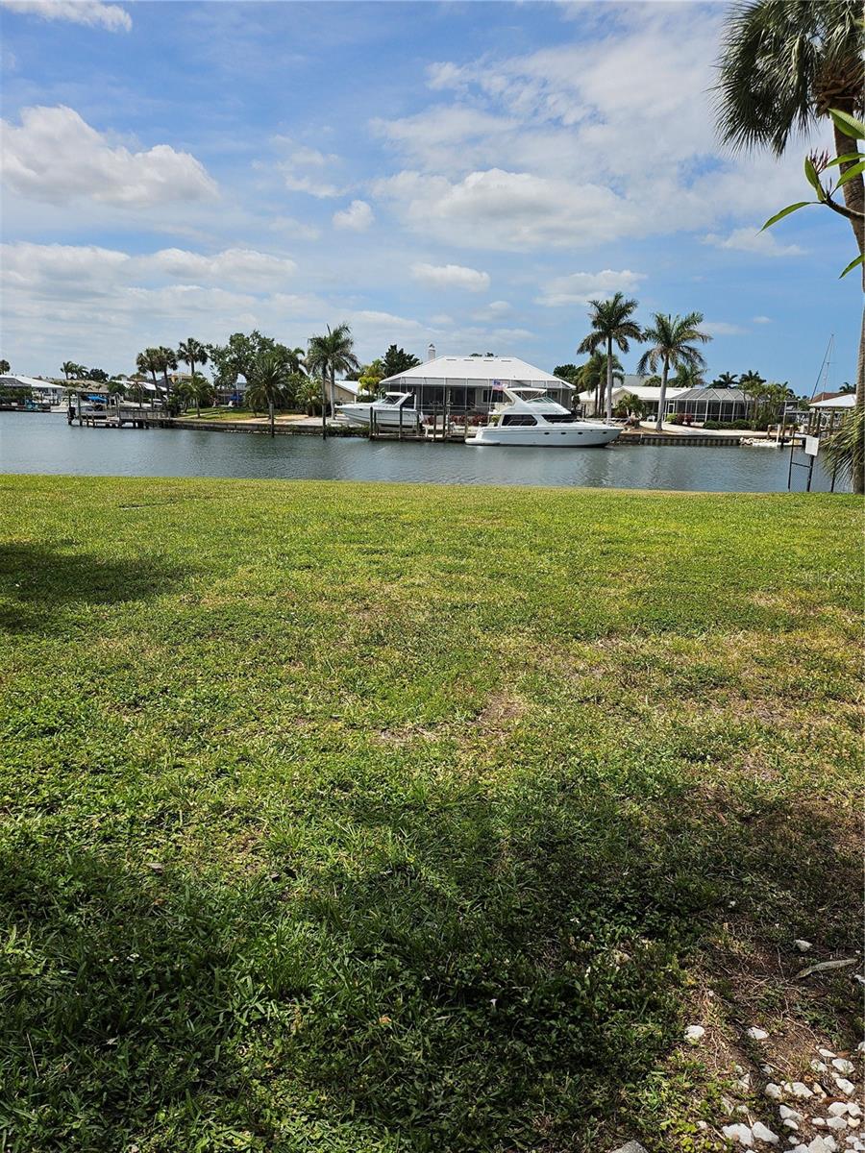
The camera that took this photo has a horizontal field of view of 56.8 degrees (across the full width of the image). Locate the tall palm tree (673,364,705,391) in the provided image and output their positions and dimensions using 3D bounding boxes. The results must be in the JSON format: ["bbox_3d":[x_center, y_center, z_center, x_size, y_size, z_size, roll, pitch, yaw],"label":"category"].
[{"bbox_3d":[34.975,-25.123,109.000,4.720,7.530,4.480,1,12,0],"label":"tall palm tree"}]

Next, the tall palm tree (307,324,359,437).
[{"bbox_3d":[-9.913,-19.753,79.691,5.300,10.510,5.200,1,12,0],"label":"tall palm tree"}]

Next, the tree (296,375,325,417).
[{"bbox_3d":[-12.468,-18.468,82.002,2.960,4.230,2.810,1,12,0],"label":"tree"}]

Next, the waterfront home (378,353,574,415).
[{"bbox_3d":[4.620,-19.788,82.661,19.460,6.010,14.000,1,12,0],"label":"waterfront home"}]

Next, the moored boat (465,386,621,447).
[{"bbox_3d":[9.360,-13.474,67.425,12.800,4.920,4.100,1,12,-2],"label":"moored boat"}]

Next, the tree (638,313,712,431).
[{"bbox_3d":[23.517,-19.708,77.488,6.700,11.000,6.500,1,12,0],"label":"tree"}]

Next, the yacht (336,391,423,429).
[{"bbox_3d":[-4.833,-15.146,72.459,8.300,3.320,2.800,5,12,18],"label":"yacht"}]

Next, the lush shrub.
[{"bbox_3d":[32.311,-16.465,86.300,6.300,1.370,2.000,0,12,-5],"label":"lush shrub"}]

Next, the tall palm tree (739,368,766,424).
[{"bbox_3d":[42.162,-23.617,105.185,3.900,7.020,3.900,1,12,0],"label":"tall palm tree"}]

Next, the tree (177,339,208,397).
[{"bbox_3d":[-29.124,-24.394,97.156,3.740,8.670,3.550,1,12,0],"label":"tree"}]

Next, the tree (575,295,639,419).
[{"bbox_3d":[17.233,-21.363,78.165,6.200,12.140,5.890,1,12,0],"label":"tree"}]

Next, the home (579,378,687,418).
[{"bbox_3d":[24.189,-21.507,96.522,13.000,4.980,10.000,1,12,-2],"label":"home"}]

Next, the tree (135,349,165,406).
[{"bbox_3d":[-33.399,-23.220,94.360,3.400,7.170,3.230,1,12,0],"label":"tree"}]

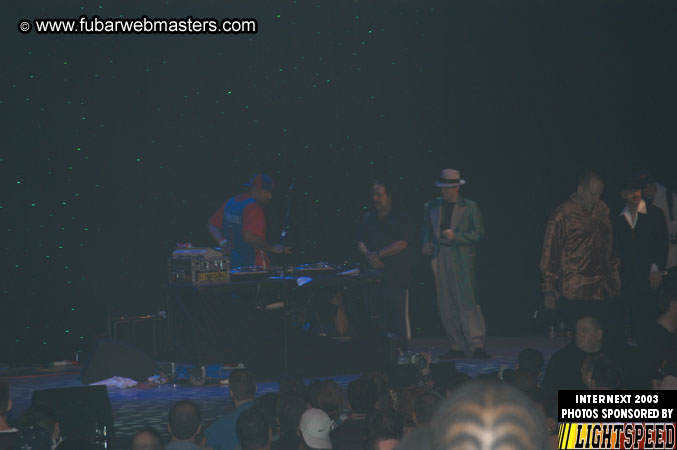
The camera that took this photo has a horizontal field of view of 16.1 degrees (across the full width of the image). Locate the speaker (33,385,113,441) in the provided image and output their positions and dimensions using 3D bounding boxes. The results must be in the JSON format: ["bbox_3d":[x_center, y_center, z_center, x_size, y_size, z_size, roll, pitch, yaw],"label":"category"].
[{"bbox_3d":[-1.760,1.255,15.800,0.540,0.400,0.440,0,0,-18],"label":"speaker"}]

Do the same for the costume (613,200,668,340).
[{"bbox_3d":[3.200,0.480,25.200,0.580,1.480,0.360,0,0,-9],"label":"costume"}]

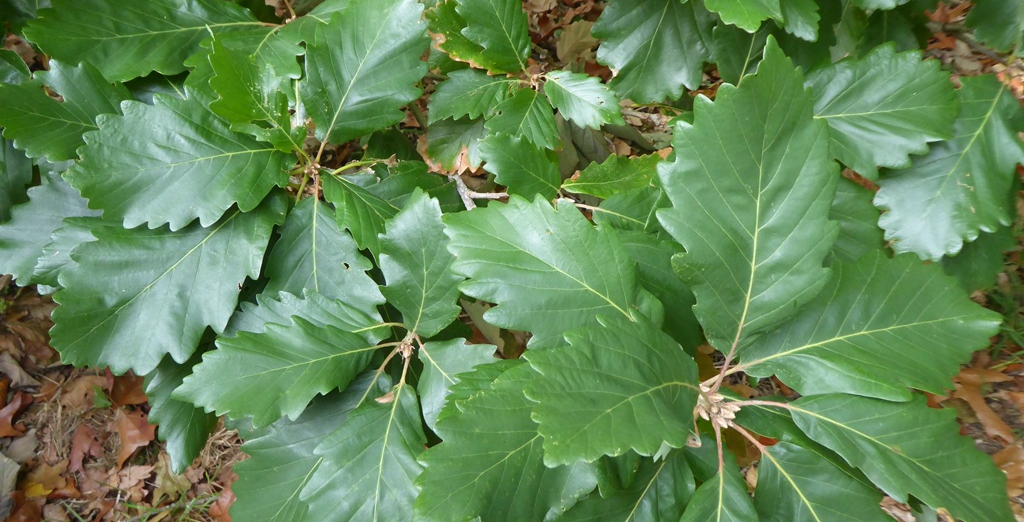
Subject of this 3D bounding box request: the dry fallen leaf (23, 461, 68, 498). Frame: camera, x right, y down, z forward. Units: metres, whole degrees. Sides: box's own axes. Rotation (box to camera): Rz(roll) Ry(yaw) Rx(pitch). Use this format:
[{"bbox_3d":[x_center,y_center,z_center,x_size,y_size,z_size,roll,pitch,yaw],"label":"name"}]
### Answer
[{"bbox_3d":[-0.516,0.241,1.081,0.048,0.015,0.042,-12,54,-9],"label":"dry fallen leaf"}]

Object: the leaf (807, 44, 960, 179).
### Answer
[{"bbox_3d":[0.366,-0.145,0.970,0.166,0.035,0.135,-3,69,-7],"label":"leaf"}]

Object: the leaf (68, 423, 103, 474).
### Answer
[{"bbox_3d":[-0.481,0.213,1.100,0.035,0.018,0.062,-3,53,-2],"label":"leaf"}]

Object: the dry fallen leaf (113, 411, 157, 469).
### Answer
[{"bbox_3d":[-0.428,0.201,1.112,0.046,0.025,0.075,-9,55,-14],"label":"dry fallen leaf"}]

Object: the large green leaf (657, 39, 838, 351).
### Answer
[{"bbox_3d":[0.154,-0.049,0.633,0.114,0.040,0.228,10,68,4],"label":"large green leaf"}]

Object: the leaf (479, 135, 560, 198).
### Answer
[{"bbox_3d":[0.012,-0.096,0.953,0.098,0.022,0.069,36,69,17],"label":"leaf"}]

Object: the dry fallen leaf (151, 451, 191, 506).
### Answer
[{"bbox_3d":[-0.400,0.255,1.146,0.045,0.020,0.072,-19,57,-13],"label":"dry fallen leaf"}]

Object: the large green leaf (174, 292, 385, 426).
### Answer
[{"bbox_3d":[-0.188,0.081,0.780,0.172,0.030,0.090,-13,68,7],"label":"large green leaf"}]

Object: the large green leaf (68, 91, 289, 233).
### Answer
[{"bbox_3d":[-0.255,-0.078,0.743,0.195,0.040,0.120,-4,62,18],"label":"large green leaf"}]

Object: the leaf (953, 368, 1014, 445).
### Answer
[{"bbox_3d":[0.582,0.177,1.201,0.055,0.025,0.107,-20,57,-14],"label":"leaf"}]

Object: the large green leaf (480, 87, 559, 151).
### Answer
[{"bbox_3d":[0.015,-0.164,1.140,0.075,0.025,0.094,19,65,8],"label":"large green leaf"}]

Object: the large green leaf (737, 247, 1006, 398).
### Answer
[{"bbox_3d":[0.234,0.039,0.646,0.205,0.045,0.105,-8,65,-18],"label":"large green leaf"}]

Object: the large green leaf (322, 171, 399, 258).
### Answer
[{"bbox_3d":[-0.135,-0.050,0.890,0.091,0.025,0.060,39,73,0],"label":"large green leaf"}]

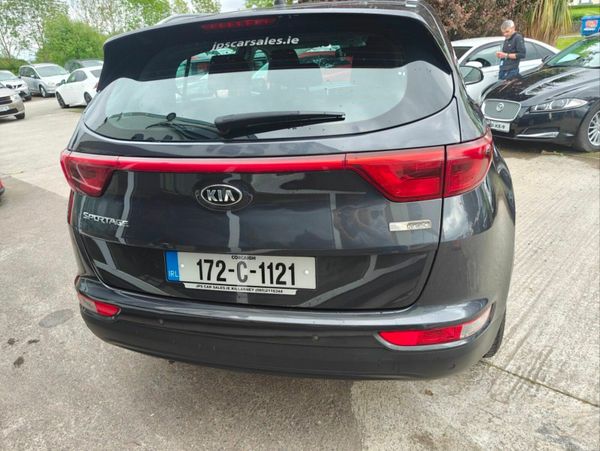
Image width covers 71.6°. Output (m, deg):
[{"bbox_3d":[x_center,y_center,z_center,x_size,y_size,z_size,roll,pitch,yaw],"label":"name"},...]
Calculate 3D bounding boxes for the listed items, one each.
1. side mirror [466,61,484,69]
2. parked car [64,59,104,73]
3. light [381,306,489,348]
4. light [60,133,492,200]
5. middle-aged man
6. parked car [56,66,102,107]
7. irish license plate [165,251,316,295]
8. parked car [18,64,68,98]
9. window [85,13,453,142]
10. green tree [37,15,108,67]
[{"bbox_3d":[3.225,-2.965,7.715,0.140,0.160,0.240,-12,24,-17],"label":"side mirror"},{"bbox_3d":[-13.436,-9.538,26.348,4.400,1.530,1.800,15,30,39],"label":"parked car"},{"bbox_3d":[0.450,0.321,1.364,0.380,0.110,0.170,-3,23,5],"label":"light"},{"bbox_3d":[-0.192,-0.194,1.388,1.630,0.170,0.340,1,24,14],"label":"light"},{"bbox_3d":[3.484,-2.511,6.993,0.420,1.720,0.500,-17,26,-26],"label":"middle-aged man"},{"bbox_3d":[-7.559,-5.233,15.557,4.250,1.450,1.790,16,31,40],"label":"parked car"},{"bbox_3d":[-0.203,0.149,1.368,0.520,0.116,0.015,1,16,14],"label":"irish license plate"},{"bbox_3d":[-14.491,-8.346,23.882,4.550,1.670,1.830,15,30,38],"label":"parked car"},{"bbox_3d":[-0.192,-0.465,1.363,1.360,0.420,0.160,1,-7,14],"label":"window"},{"bbox_3d":[-18.151,-14.348,34.026,6.200,5.200,5.200,-15,25,-22],"label":"green tree"}]

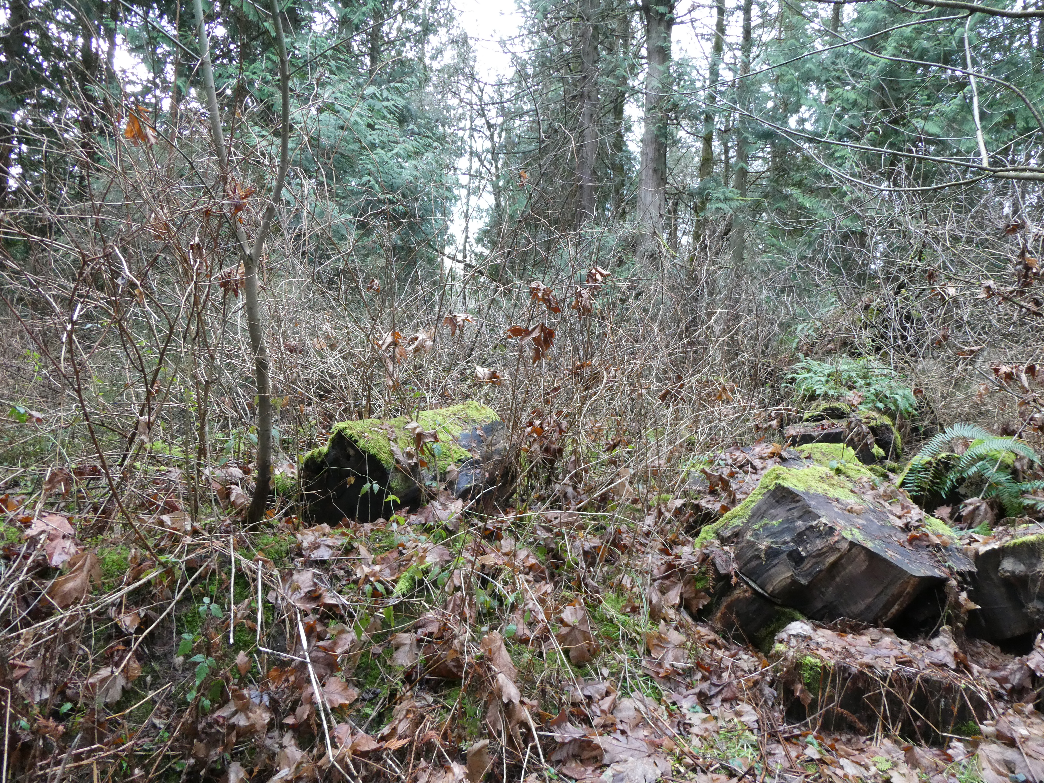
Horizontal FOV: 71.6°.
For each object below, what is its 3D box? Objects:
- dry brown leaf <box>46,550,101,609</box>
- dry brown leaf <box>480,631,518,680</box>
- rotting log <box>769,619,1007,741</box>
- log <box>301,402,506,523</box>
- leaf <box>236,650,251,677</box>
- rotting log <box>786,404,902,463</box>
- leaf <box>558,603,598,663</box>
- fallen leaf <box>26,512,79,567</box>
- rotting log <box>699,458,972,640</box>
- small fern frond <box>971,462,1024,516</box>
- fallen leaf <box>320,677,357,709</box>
[{"bbox_3d":[-1.700,0.714,2.750,0.190,0.200,0.080,-3,-29,-30],"label":"dry brown leaf"},{"bbox_3d":[-0.085,0.969,2.650,0.130,0.175,0.070,0,-25,0],"label":"dry brown leaf"},{"bbox_3d":[1.374,1.095,2.780,0.770,0.280,0.400,1,5,13],"label":"rotting log"},{"bbox_3d":[-0.710,0.409,4.300,0.580,0.540,0.980,4,6,41],"label":"log"},{"bbox_3d":[-0.961,0.938,2.500,0.050,0.090,0.035,-2,-5,-19],"label":"leaf"},{"bbox_3d":[2.053,0.259,4.550,0.600,0.320,0.420,2,5,23],"label":"rotting log"},{"bbox_3d":[0.217,0.949,2.850,0.150,0.250,0.070,0,-30,0],"label":"leaf"},{"bbox_3d":[-1.932,0.611,2.980,0.200,0.220,0.070,-3,-39,-30],"label":"fallen leaf"},{"bbox_3d":[1.451,0.707,3.420,1.060,0.620,0.680,2,5,18],"label":"rotting log"},{"bbox_3d":[2.463,0.503,3.750,0.250,0.260,0.160,3,6,30],"label":"small fern frond"},{"bbox_3d":[-0.621,1.020,2.450,0.130,0.110,0.050,-1,-40,-11],"label":"fallen leaf"}]

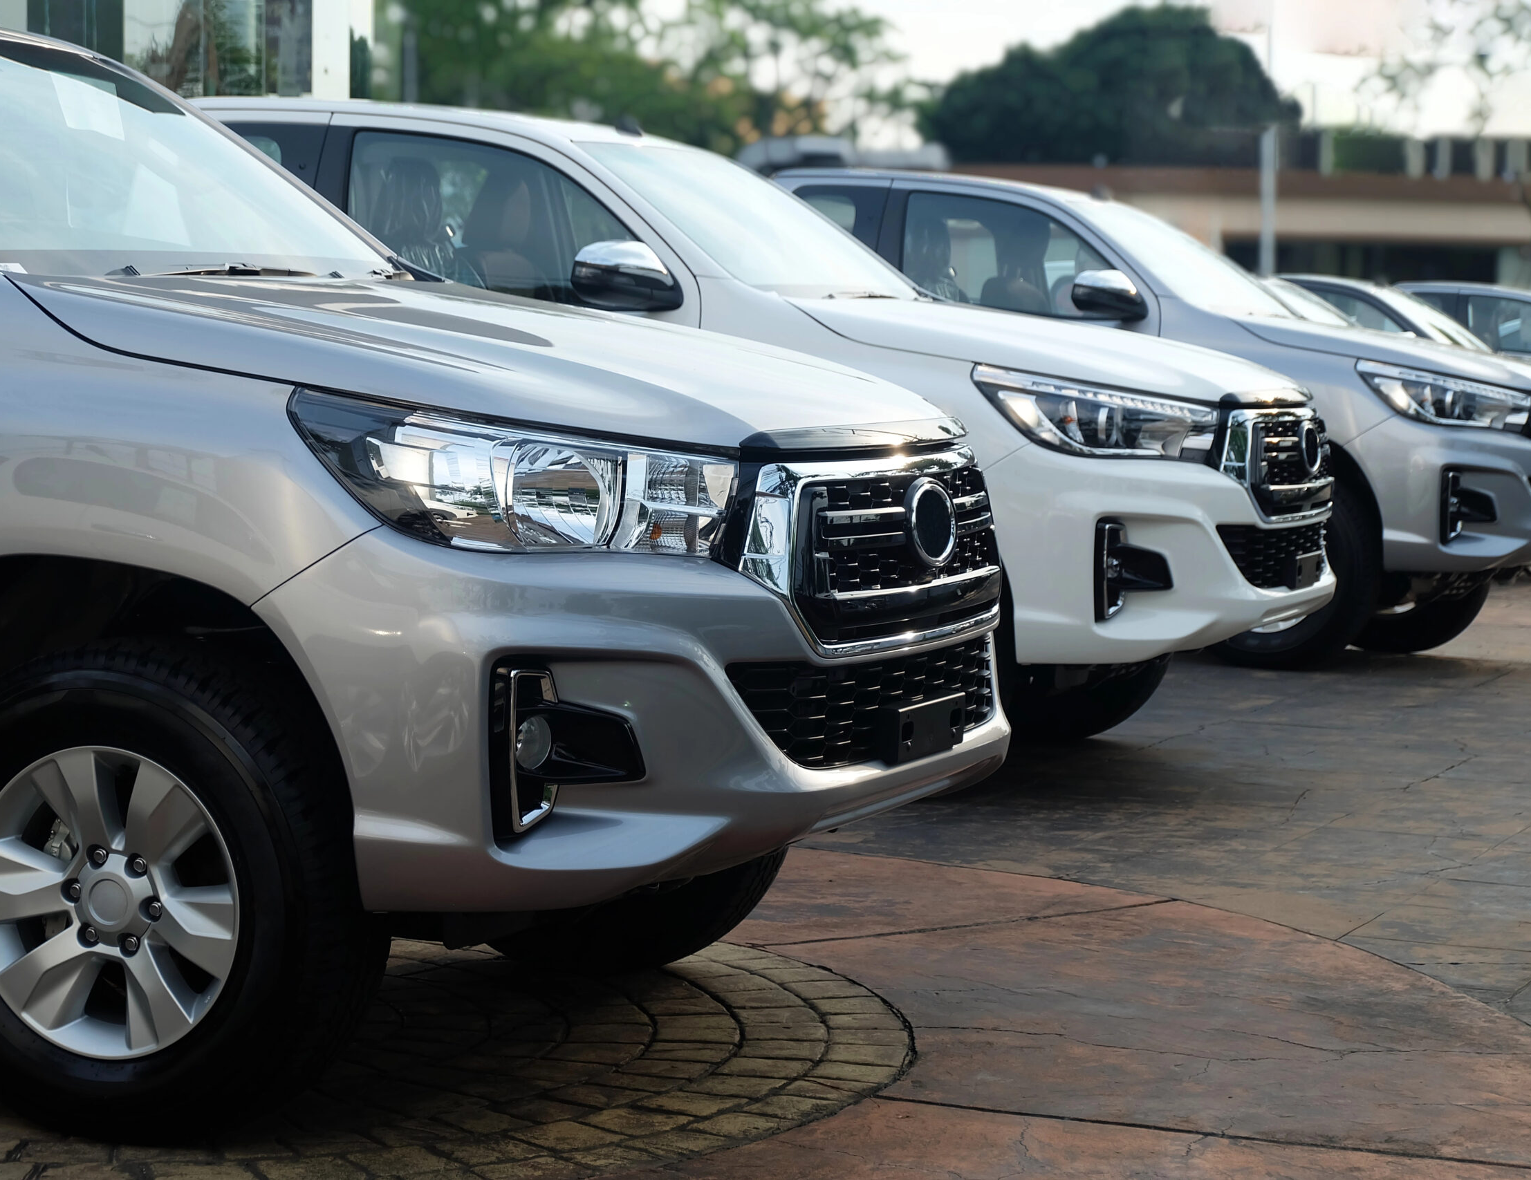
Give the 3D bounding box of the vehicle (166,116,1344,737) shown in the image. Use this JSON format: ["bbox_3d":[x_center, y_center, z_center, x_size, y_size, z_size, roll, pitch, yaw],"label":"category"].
[{"bbox_3d":[-1.002,-0.471,10.750,5.330,1.815,1.860,2,4,22],"label":"vehicle"}]

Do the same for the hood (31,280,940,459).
[{"bbox_3d":[-0.298,-0.385,6.011,1.200,0.290,1.600,2,4,24],"label":"hood"}]

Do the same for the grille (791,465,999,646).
[{"bbox_3d":[0.211,-0.071,5.811,0.130,0.285,0.840,2,4,24],"label":"grille"}]

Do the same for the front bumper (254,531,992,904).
[{"bbox_3d":[-0.027,0.128,5.932,0.710,0.540,1.840,2,4,24],"label":"front bumper"}]

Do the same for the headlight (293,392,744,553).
[{"bbox_3d":[-0.359,-0.176,5.370,0.545,0.235,0.390,2,4,24],"label":"headlight"}]

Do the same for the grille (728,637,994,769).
[{"bbox_3d":[0.207,0.160,5.832,0.120,0.190,1.060,2,4,24],"label":"grille"}]

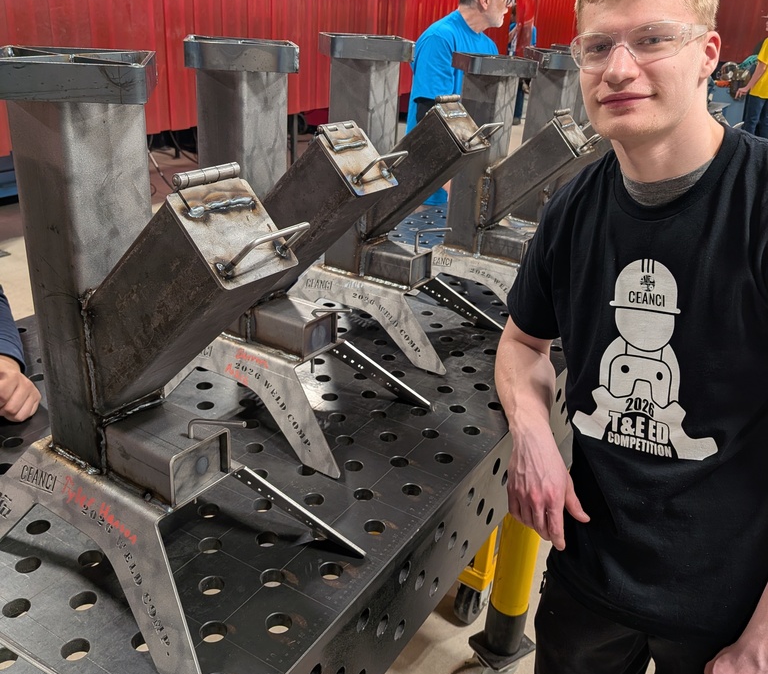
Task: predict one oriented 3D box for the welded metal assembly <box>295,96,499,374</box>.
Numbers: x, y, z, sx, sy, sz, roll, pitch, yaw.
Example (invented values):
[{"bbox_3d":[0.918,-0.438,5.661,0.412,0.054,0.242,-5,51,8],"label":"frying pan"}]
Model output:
[{"bbox_3d":[0.022,-0.299,1.480,0.451,0.581,0.275,19,29,28],"label":"welded metal assembly"}]

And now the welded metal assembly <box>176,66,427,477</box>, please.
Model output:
[{"bbox_3d":[-0.161,-0.160,1.153,0.451,0.581,0.275,19,29,29],"label":"welded metal assembly"}]

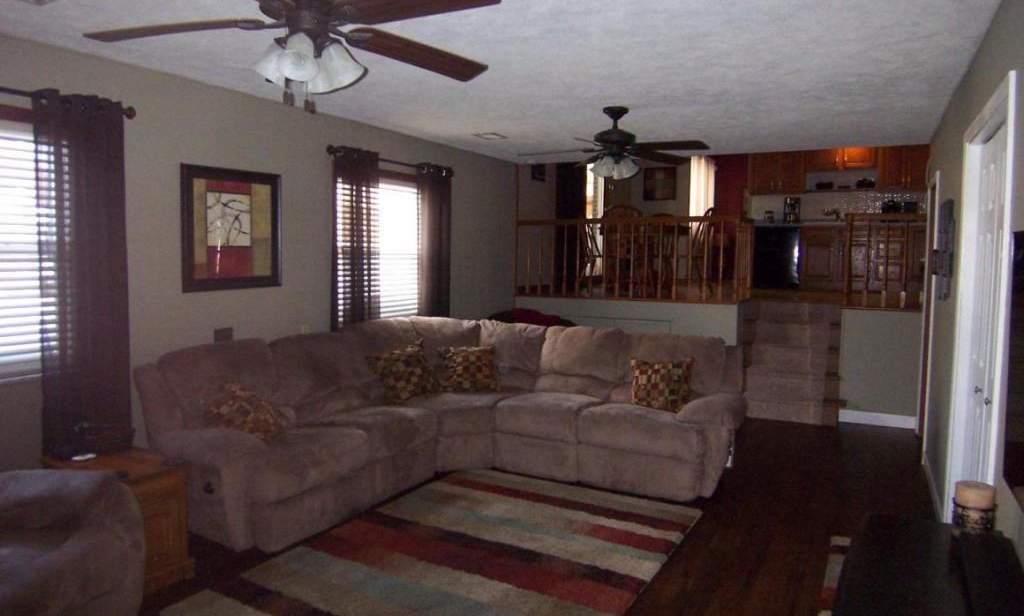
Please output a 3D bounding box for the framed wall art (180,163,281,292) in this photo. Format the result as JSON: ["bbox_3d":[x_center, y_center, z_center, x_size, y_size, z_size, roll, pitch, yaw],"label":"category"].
[{"bbox_3d":[-1.688,-0.475,4.147,0.040,0.730,0.710,3,5,28],"label":"framed wall art"}]

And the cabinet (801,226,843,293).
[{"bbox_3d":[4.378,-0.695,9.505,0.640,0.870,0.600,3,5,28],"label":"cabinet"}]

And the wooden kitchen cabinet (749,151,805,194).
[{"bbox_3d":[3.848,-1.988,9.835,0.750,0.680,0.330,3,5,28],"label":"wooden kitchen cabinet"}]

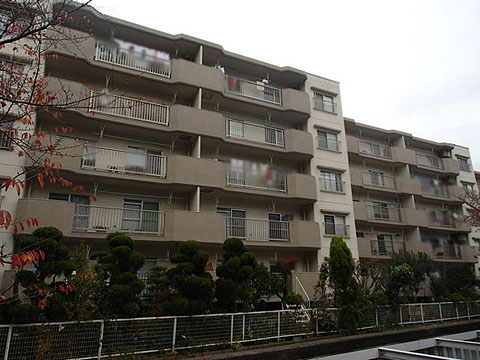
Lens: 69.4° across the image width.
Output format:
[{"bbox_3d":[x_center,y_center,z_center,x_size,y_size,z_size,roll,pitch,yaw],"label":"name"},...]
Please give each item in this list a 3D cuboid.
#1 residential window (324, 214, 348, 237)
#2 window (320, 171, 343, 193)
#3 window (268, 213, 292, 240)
[{"bbox_3d":[5.578,2.705,20.282,1.600,1.160,0.150,7,-19,-24],"label":"residential window"},{"bbox_3d":[5.553,0.127,21.082,1.600,1.160,0.150,7,-19,-24],"label":"window"},{"bbox_3d":[2.394,2.830,19.791,1.730,1.830,0.120,7,-19,-24],"label":"window"}]

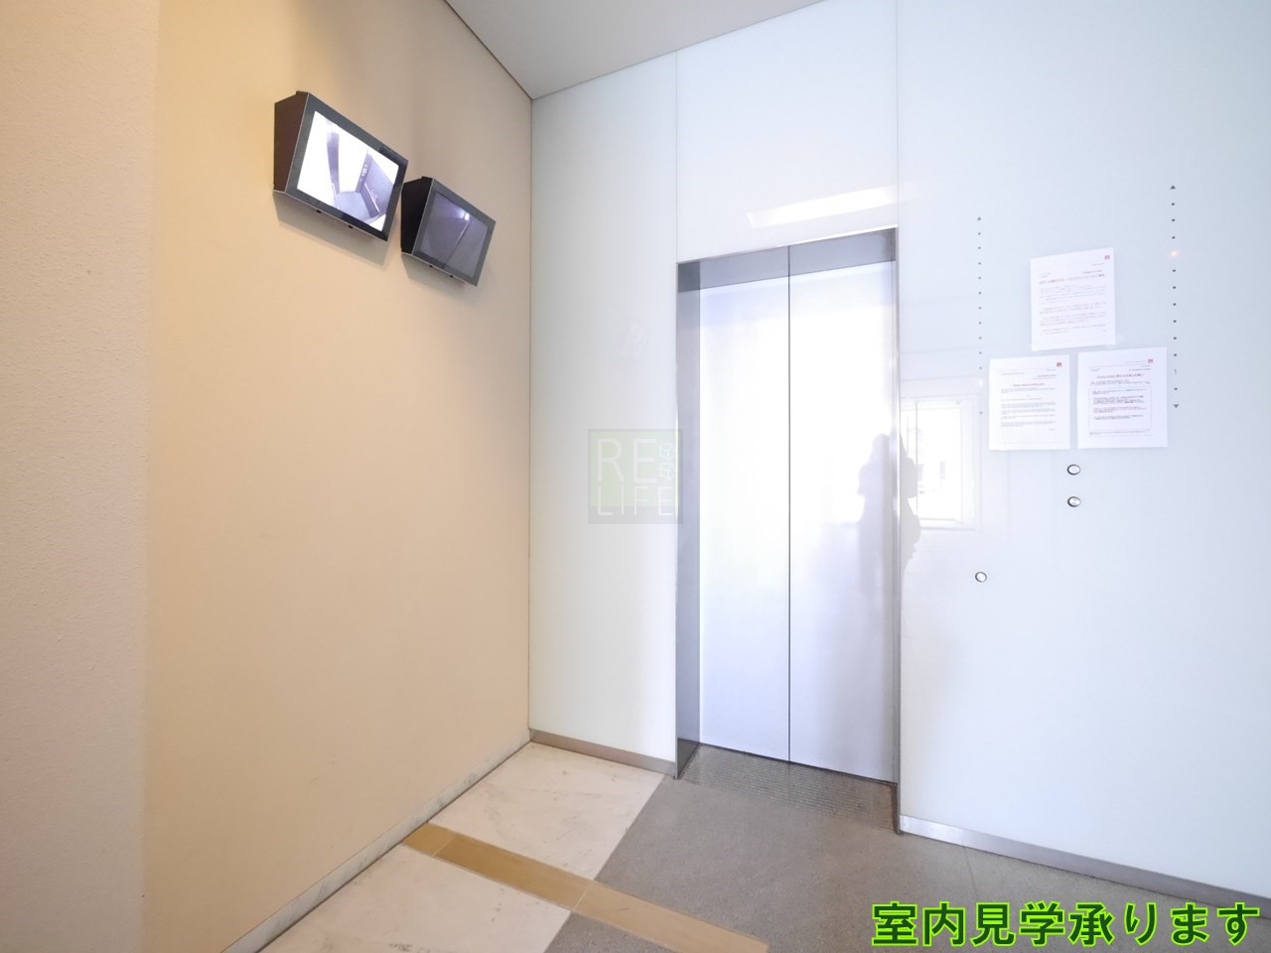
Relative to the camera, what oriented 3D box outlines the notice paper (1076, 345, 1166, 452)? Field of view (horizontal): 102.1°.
[{"bbox_3d":[1.470,-0.234,1.552,0.210,0.297,0.006,0,-1,24],"label":"notice paper"}]

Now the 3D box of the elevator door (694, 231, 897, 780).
[{"bbox_3d":[0.681,0.177,2.237,0.820,2.110,0.050,0,-1,24],"label":"elevator door"}]

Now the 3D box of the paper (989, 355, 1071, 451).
[{"bbox_3d":[1.260,-0.233,1.644,0.210,0.297,0.006,0,-1,24],"label":"paper"}]

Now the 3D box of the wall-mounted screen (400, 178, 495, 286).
[{"bbox_3d":[-0.683,-0.870,1.855,0.132,0.253,0.312,17,7,24],"label":"wall-mounted screen"}]

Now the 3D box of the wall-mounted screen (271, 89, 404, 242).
[{"bbox_3d":[-0.849,-0.868,1.478,0.134,0.254,0.312,17,7,24],"label":"wall-mounted screen"}]

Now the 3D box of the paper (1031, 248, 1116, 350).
[{"bbox_3d":[1.363,-0.549,1.604,0.210,0.297,0.006,0,-1,24],"label":"paper"}]

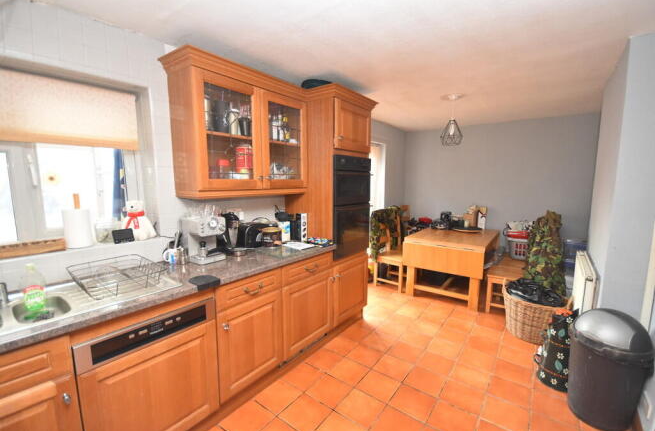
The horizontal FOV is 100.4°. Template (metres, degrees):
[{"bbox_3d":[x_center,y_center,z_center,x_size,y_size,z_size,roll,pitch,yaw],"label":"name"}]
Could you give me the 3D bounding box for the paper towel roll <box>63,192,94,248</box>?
[{"bbox_3d":[-1.443,0.029,1.582,0.116,0.313,0.116,4,8,38],"label":"paper towel roll"}]

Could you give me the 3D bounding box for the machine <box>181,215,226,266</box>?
[{"bbox_3d":[-0.877,0.157,1.931,0.272,0.308,0.185,4,7,38],"label":"machine"}]

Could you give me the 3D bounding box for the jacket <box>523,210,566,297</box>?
[{"bbox_3d":[2.279,0.345,2.848,0.315,0.785,0.480,4,8,38],"label":"jacket"}]

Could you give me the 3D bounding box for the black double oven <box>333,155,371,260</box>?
[{"bbox_3d":[0.027,-0.100,2.742,0.565,0.902,0.610,4,8,38],"label":"black double oven"}]

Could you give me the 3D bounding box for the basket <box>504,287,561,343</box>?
[{"bbox_3d":[1.967,0.949,2.592,0.530,0.410,0.510,4,7,38],"label":"basket"}]

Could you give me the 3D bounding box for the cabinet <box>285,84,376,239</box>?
[{"bbox_3d":[0.028,-0.448,2.713,0.660,1.310,0.720,4,8,38],"label":"cabinet"}]

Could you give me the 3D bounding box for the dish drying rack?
[{"bbox_3d":[-1.120,0.325,1.448,0.475,0.105,0.340,4,7,38],"label":"dish drying rack"}]

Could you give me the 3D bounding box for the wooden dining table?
[{"bbox_3d":[1.725,0.664,3.753,0.930,0.760,1.300,4,7,38],"label":"wooden dining table"}]

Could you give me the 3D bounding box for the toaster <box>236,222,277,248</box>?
[{"bbox_3d":[-0.581,0.157,2.392,0.170,0.190,0.305,4,8,38],"label":"toaster"}]

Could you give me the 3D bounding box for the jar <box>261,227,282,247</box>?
[{"bbox_3d":[-0.476,0.188,2.351,0.168,0.140,0.168,0,7,0],"label":"jar"}]

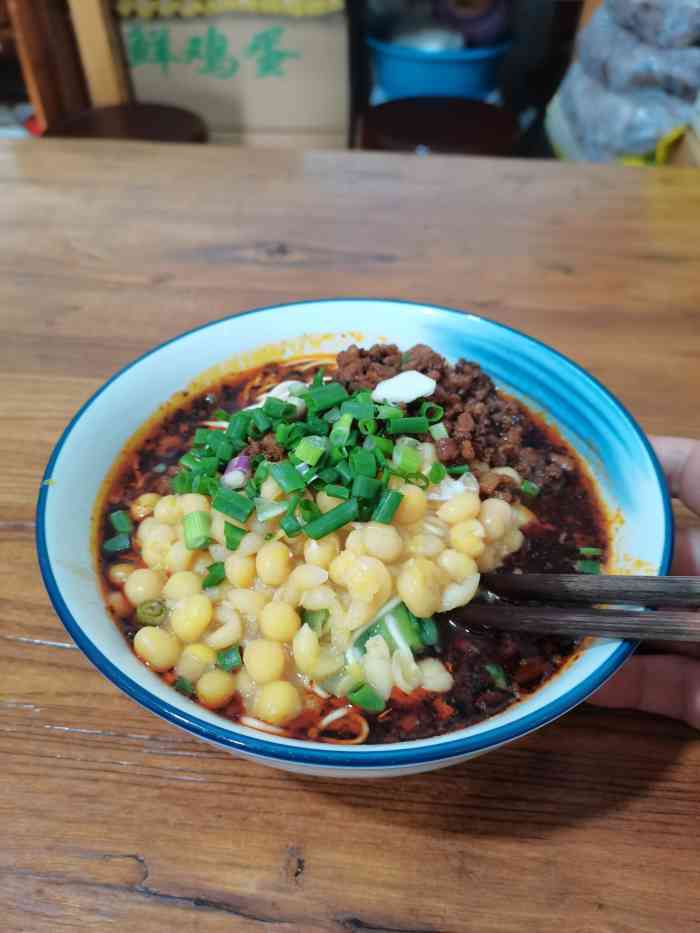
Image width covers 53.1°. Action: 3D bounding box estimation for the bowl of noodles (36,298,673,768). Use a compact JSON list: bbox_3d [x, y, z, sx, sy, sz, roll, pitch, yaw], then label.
[{"bbox_3d":[0.002,0.023,0.233,0.180,0.071,0.180,0,45,0],"label":"bowl of noodles"}]

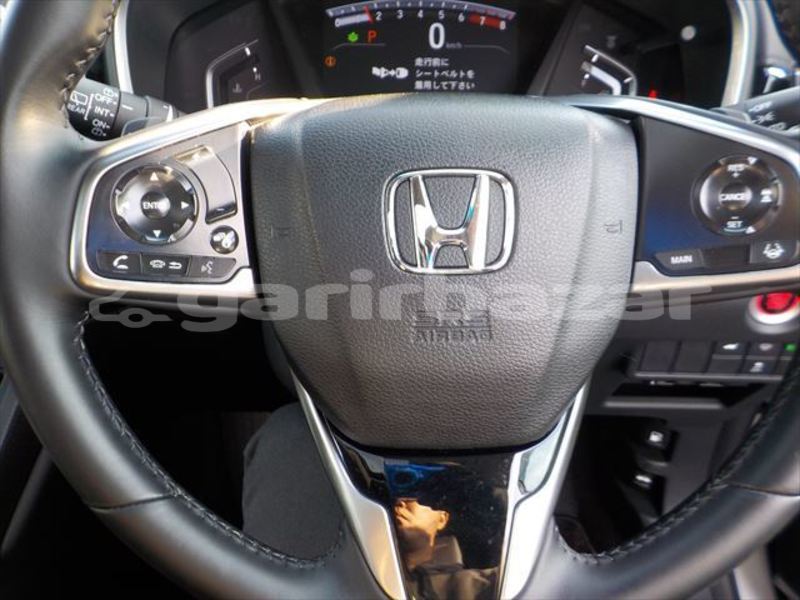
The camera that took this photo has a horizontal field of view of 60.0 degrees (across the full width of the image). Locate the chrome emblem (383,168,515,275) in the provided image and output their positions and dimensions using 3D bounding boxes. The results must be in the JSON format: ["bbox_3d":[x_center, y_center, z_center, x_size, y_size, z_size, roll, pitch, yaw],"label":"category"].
[{"bbox_3d":[0.021,-0.033,0.295,0.056,0.046,0.007,0,-5,0],"label":"chrome emblem"}]

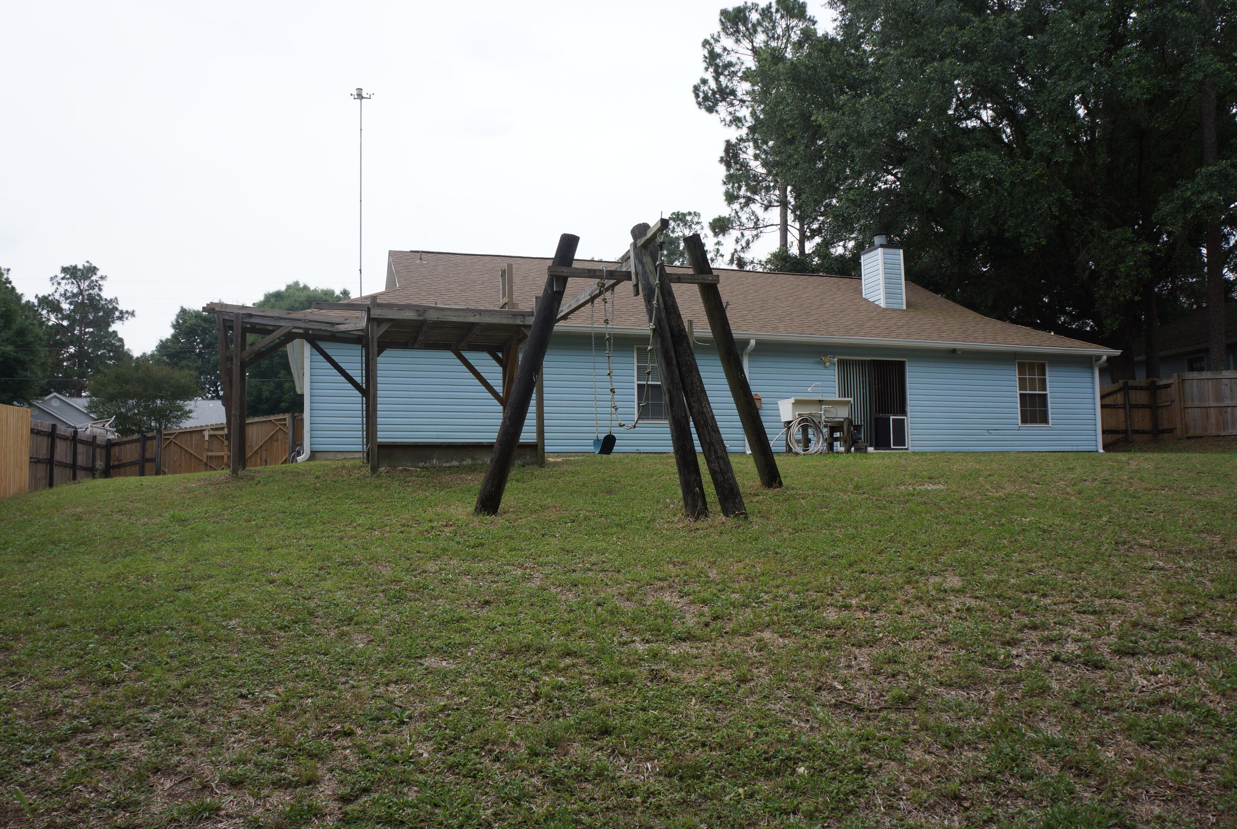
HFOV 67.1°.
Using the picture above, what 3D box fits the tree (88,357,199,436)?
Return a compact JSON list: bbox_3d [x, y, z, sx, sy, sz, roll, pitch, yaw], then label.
[{"bbox_3d":[-17.806,0.881,34.748,4.300,6.088,4.300,1,-5,-18],"label":"tree"}]

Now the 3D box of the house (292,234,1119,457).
[{"bbox_3d":[1.347,-1.488,24.627,18.850,5.800,11.300,1,-5,-18],"label":"house"}]

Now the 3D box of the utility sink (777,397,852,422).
[{"bbox_3d":[3.099,-0.056,14.801,1.027,0.356,0.620,1,-5,-18],"label":"utility sink"}]

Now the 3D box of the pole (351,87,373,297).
[{"bbox_3d":[-4.435,-2.469,16.180,0.360,6.660,0.360,1,-5,-18],"label":"pole"}]

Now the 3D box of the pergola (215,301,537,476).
[{"bbox_3d":[-3.807,-0.325,14.666,4.820,2.620,2.900,1,-5,-18],"label":"pergola"}]

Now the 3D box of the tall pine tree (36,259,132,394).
[{"bbox_3d":[-38.796,-1.783,67.225,7.200,18.753,7.200,1,-5,-18],"label":"tall pine tree"}]

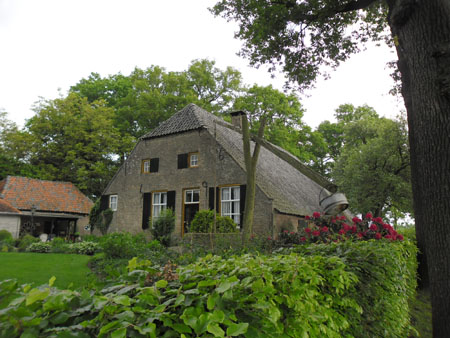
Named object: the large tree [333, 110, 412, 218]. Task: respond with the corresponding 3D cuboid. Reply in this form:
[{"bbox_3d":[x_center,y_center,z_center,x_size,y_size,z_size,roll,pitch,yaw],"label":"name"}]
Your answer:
[{"bbox_3d":[10.917,0.490,25.414,6.195,9.970,6.195,0,-11,0],"label":"large tree"}]

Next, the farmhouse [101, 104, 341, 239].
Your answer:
[{"bbox_3d":[1.759,0.967,24.697,11.500,8.400,17.200,-7,-13,32],"label":"farmhouse"}]

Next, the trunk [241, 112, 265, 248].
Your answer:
[{"bbox_3d":[0.781,0.304,9.628,0.720,3.785,0.420,0,-11,0],"label":"trunk"}]

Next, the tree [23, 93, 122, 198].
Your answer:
[{"bbox_3d":[-13.467,-0.454,30.659,8.815,13.263,8.374,0,-11,0],"label":"tree"}]

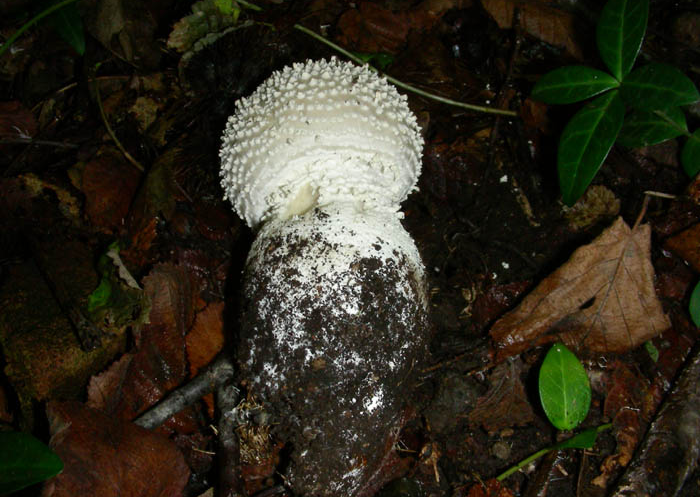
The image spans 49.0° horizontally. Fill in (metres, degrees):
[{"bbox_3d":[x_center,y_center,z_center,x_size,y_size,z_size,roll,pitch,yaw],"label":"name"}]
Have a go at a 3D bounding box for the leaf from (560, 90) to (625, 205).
[{"bbox_3d":[0.085,-0.038,0.275,0.016,0.008,0.049,25,78,12],"label":"leaf"}]

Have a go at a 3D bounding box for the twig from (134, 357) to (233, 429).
[{"bbox_3d":[-0.055,0.048,0.254,0.036,0.007,0.007,-33,68,-15],"label":"twig"}]

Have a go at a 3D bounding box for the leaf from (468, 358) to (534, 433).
[{"bbox_3d":[0.053,0.049,0.258,0.021,0.008,0.028,14,65,7],"label":"leaf"}]

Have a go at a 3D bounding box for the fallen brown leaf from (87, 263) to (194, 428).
[{"bbox_3d":[-0.080,0.037,0.309,0.039,0.014,0.067,8,67,3],"label":"fallen brown leaf"}]

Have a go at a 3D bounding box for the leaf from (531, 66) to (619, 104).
[{"bbox_3d":[0.100,-0.073,0.340,0.039,0.007,0.019,-7,67,-3],"label":"leaf"}]

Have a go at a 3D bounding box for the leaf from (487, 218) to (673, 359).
[{"bbox_3d":[0.100,0.025,0.310,0.091,0.015,0.047,-39,72,-15],"label":"leaf"}]

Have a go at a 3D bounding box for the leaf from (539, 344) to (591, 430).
[{"bbox_3d":[0.070,0.045,0.250,0.017,0.006,0.029,-2,70,6],"label":"leaf"}]

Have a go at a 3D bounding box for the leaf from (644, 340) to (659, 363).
[{"bbox_3d":[0.121,0.041,0.307,0.005,0.003,0.009,-11,68,-5],"label":"leaf"}]

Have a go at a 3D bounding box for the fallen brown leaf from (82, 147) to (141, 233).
[{"bbox_3d":[-0.091,-0.023,0.293,0.022,0.008,0.037,-4,64,-2],"label":"fallen brown leaf"}]

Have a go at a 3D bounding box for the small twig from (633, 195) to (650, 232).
[{"bbox_3d":[0.123,-0.015,0.325,0.002,0.003,0.018,24,69,10],"label":"small twig"}]

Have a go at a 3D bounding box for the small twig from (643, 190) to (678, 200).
[{"bbox_3d":[0.133,-0.023,0.328,0.013,0.002,0.002,9,67,4],"label":"small twig"}]

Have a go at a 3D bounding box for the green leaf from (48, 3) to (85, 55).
[{"bbox_3d":[-0.132,-0.104,0.362,0.012,0.006,0.035,-26,69,-11],"label":"green leaf"}]

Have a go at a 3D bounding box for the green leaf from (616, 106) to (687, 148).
[{"bbox_3d":[0.113,-0.047,0.291,0.029,0.008,0.020,5,71,6],"label":"green leaf"}]

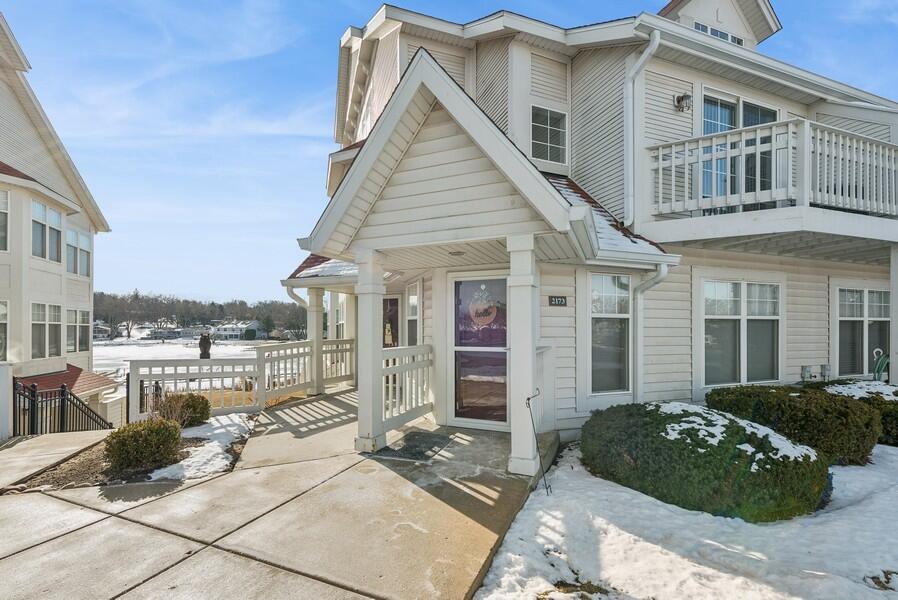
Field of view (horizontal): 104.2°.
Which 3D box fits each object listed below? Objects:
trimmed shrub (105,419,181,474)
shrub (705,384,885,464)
[{"bbox_3d":[-3.090,1.415,3.520,0.660,0.480,0.620,2,-4,-37],"label":"trimmed shrub"},{"bbox_3d":[4.090,1.480,4.420,1.450,0.680,1.250,1,-3,-17],"label":"shrub"}]

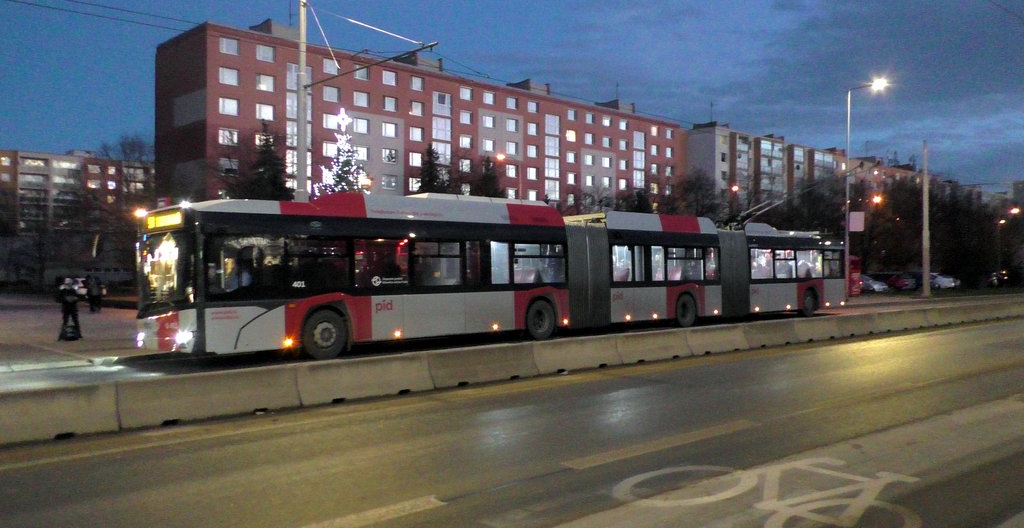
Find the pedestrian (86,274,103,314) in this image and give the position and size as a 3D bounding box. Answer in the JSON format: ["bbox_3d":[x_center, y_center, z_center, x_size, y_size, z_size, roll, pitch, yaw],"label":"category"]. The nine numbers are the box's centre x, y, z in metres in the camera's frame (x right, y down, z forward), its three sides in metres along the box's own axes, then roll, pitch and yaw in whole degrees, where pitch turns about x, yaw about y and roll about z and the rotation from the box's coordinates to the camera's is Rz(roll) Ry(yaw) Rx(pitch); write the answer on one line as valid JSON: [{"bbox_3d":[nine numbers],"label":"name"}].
[{"bbox_3d":[-18.861,1.355,36.800,0.550,1.710,0.400,0,0,-23],"label":"pedestrian"}]

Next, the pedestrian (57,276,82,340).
[{"bbox_3d":[-11.788,1.185,21.700,0.600,1.710,0.420,0,0,-27],"label":"pedestrian"}]

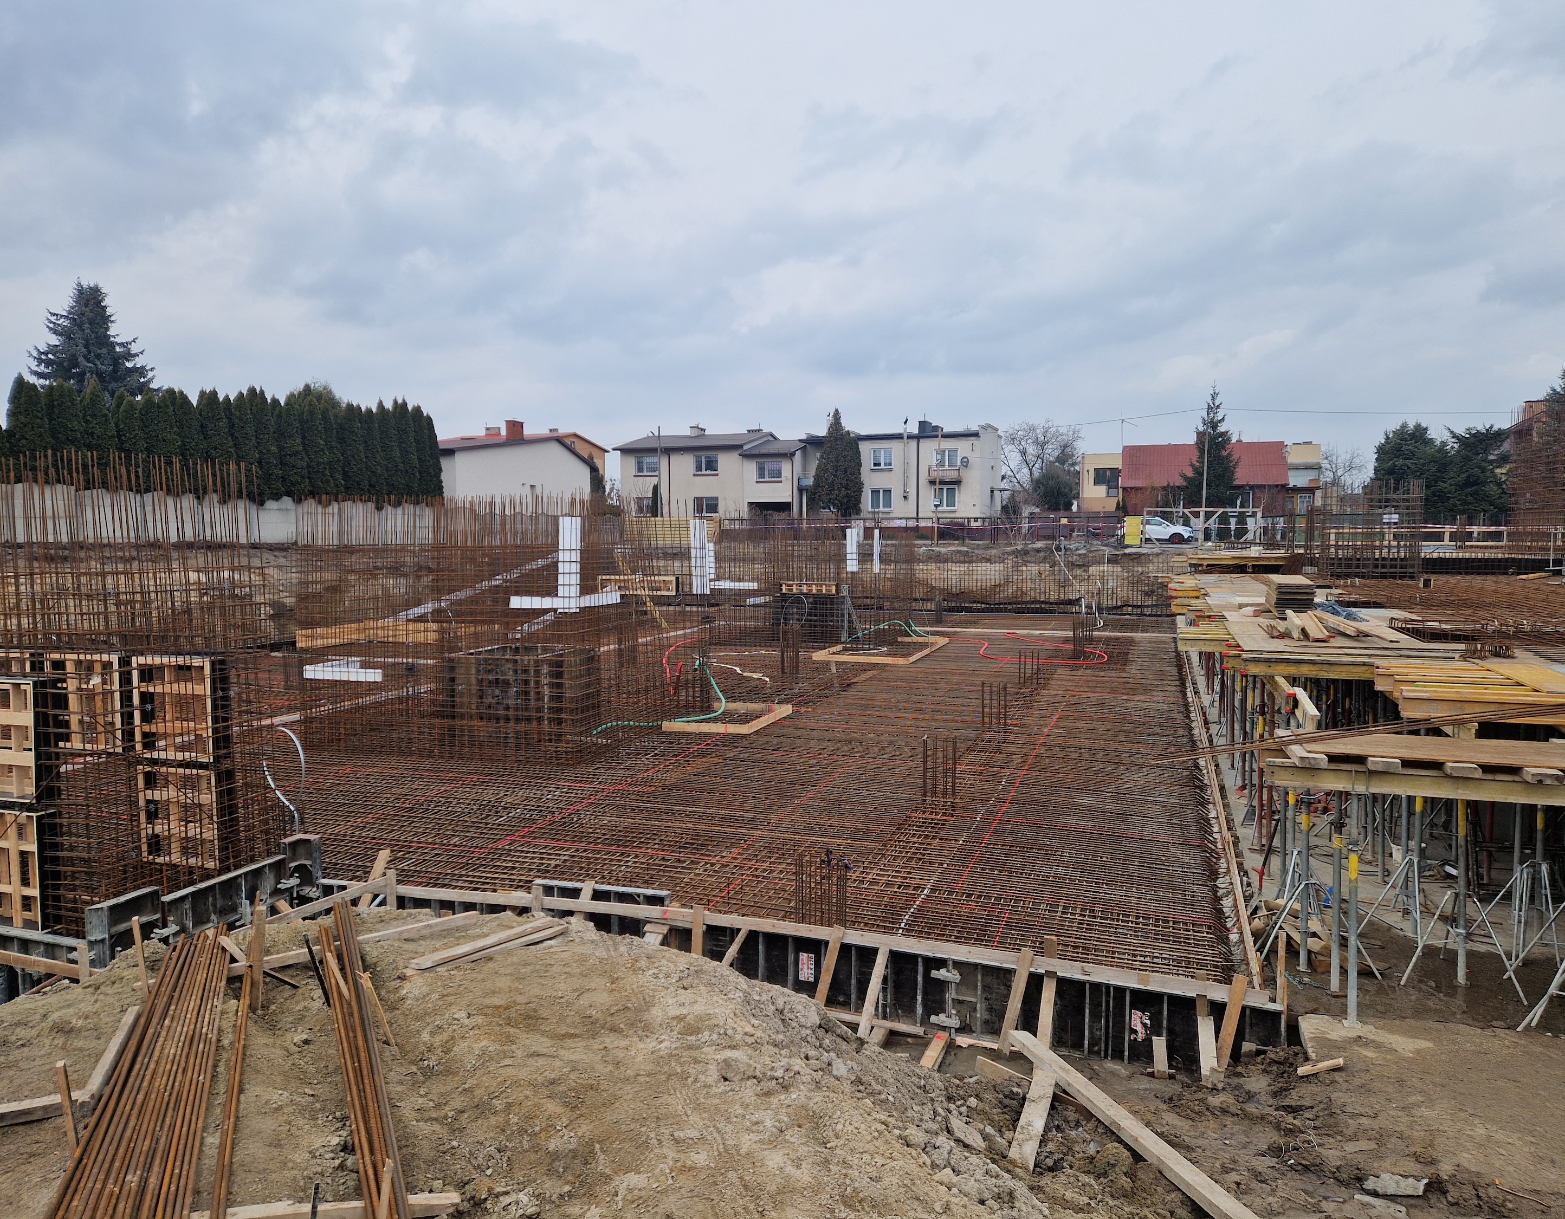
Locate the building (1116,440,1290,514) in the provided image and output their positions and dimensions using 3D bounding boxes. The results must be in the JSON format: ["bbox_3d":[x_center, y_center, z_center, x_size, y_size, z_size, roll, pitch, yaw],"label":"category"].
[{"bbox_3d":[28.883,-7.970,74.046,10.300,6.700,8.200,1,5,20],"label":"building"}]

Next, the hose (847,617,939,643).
[{"bbox_3d":[3.659,0.719,36.400,3.100,0.800,1.300,0,4,6],"label":"hose"}]

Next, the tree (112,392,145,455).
[{"bbox_3d":[-21.729,-4.624,35.885,1.050,5.220,1.050,2,5,25],"label":"tree"}]

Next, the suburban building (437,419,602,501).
[{"bbox_3d":[-18.317,-6.912,60.750,10.000,6.600,11.800,2,5,23],"label":"suburban building"}]

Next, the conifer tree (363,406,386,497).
[{"bbox_3d":[-17.215,-5.627,45.540,1.000,5.930,1.000,2,5,25],"label":"conifer tree"}]

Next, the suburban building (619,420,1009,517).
[{"bbox_3d":[2.115,-8.945,78.773,26.000,8.000,10.000,1,5,19],"label":"suburban building"}]

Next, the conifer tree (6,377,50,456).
[{"bbox_3d":[-22.781,-4.620,32.411,1.350,5.000,1.350,0,4,0],"label":"conifer tree"}]

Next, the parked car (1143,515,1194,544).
[{"bbox_3d":[22.577,-4.791,65.200,4.280,1.650,1.800,1,5,19],"label":"parked car"}]

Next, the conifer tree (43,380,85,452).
[{"bbox_3d":[-22.618,-4.564,33.986,1.200,5.300,1.200,2,5,25],"label":"conifer tree"}]

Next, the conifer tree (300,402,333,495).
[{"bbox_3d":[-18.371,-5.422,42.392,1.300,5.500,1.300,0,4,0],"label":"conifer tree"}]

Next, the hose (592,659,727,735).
[{"bbox_3d":[-2.900,2.000,25.500,3.200,1.500,1.800,0,4,0],"label":"hose"}]

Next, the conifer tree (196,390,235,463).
[{"bbox_3d":[-20.357,-5.032,38.820,1.280,5.680,1.280,2,5,25],"label":"conifer tree"}]

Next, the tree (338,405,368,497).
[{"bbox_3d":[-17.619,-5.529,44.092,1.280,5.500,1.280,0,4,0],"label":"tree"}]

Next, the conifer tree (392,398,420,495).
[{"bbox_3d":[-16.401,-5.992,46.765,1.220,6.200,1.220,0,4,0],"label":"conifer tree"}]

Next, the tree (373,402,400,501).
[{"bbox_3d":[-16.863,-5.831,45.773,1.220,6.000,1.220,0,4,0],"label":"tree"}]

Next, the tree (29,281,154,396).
[{"bbox_3d":[-26.544,-7.545,41.129,5.300,9.800,5.300,0,4,0],"label":"tree"}]

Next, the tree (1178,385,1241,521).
[{"bbox_3d":[27.613,-9.441,70.000,3.800,10.170,3.800,0,4,0],"label":"tree"}]

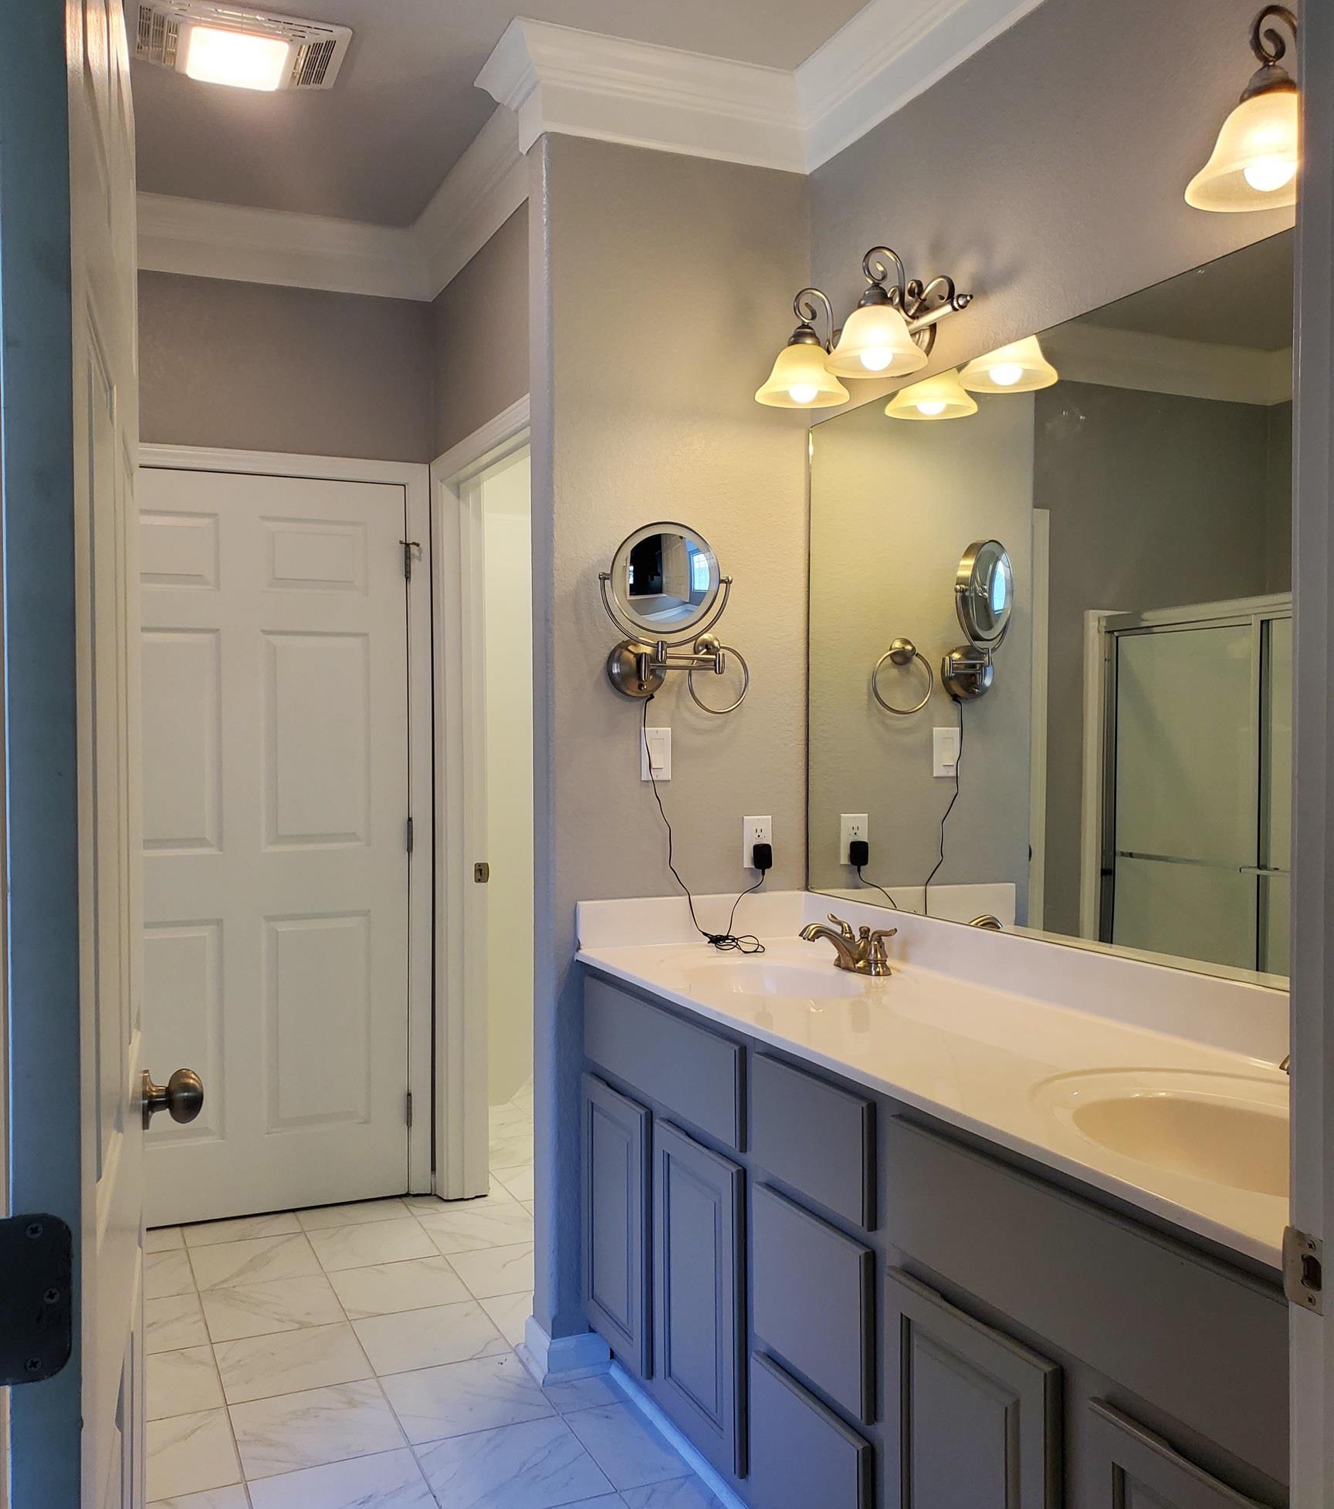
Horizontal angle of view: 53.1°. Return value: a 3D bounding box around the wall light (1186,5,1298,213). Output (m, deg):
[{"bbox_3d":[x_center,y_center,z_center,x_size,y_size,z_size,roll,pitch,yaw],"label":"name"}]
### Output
[{"bbox_3d":[0.827,-0.812,1.546,0.253,0.228,0.571,0,1,-24],"label":"wall light"}]

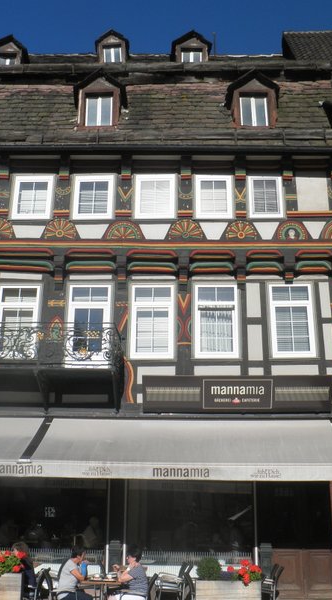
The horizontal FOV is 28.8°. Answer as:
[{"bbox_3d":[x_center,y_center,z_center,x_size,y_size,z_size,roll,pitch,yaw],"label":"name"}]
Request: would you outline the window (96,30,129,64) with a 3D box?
[{"bbox_3d":[-1.474,-6.780,18.553,0.947,1.227,1.250,0,-19,1],"label":"window"}]

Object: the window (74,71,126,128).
[{"bbox_3d":[-1.518,-4.547,15.491,1.169,1.609,0.850,0,-19,1],"label":"window"}]

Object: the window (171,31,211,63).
[{"bbox_3d":[0.719,-6.757,18.494,1.107,1.222,1.250,0,-19,1],"label":"window"}]

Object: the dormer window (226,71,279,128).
[{"bbox_3d":[2.012,-4.505,15.395,1.201,1.570,0.850,0,-19,1],"label":"dormer window"}]

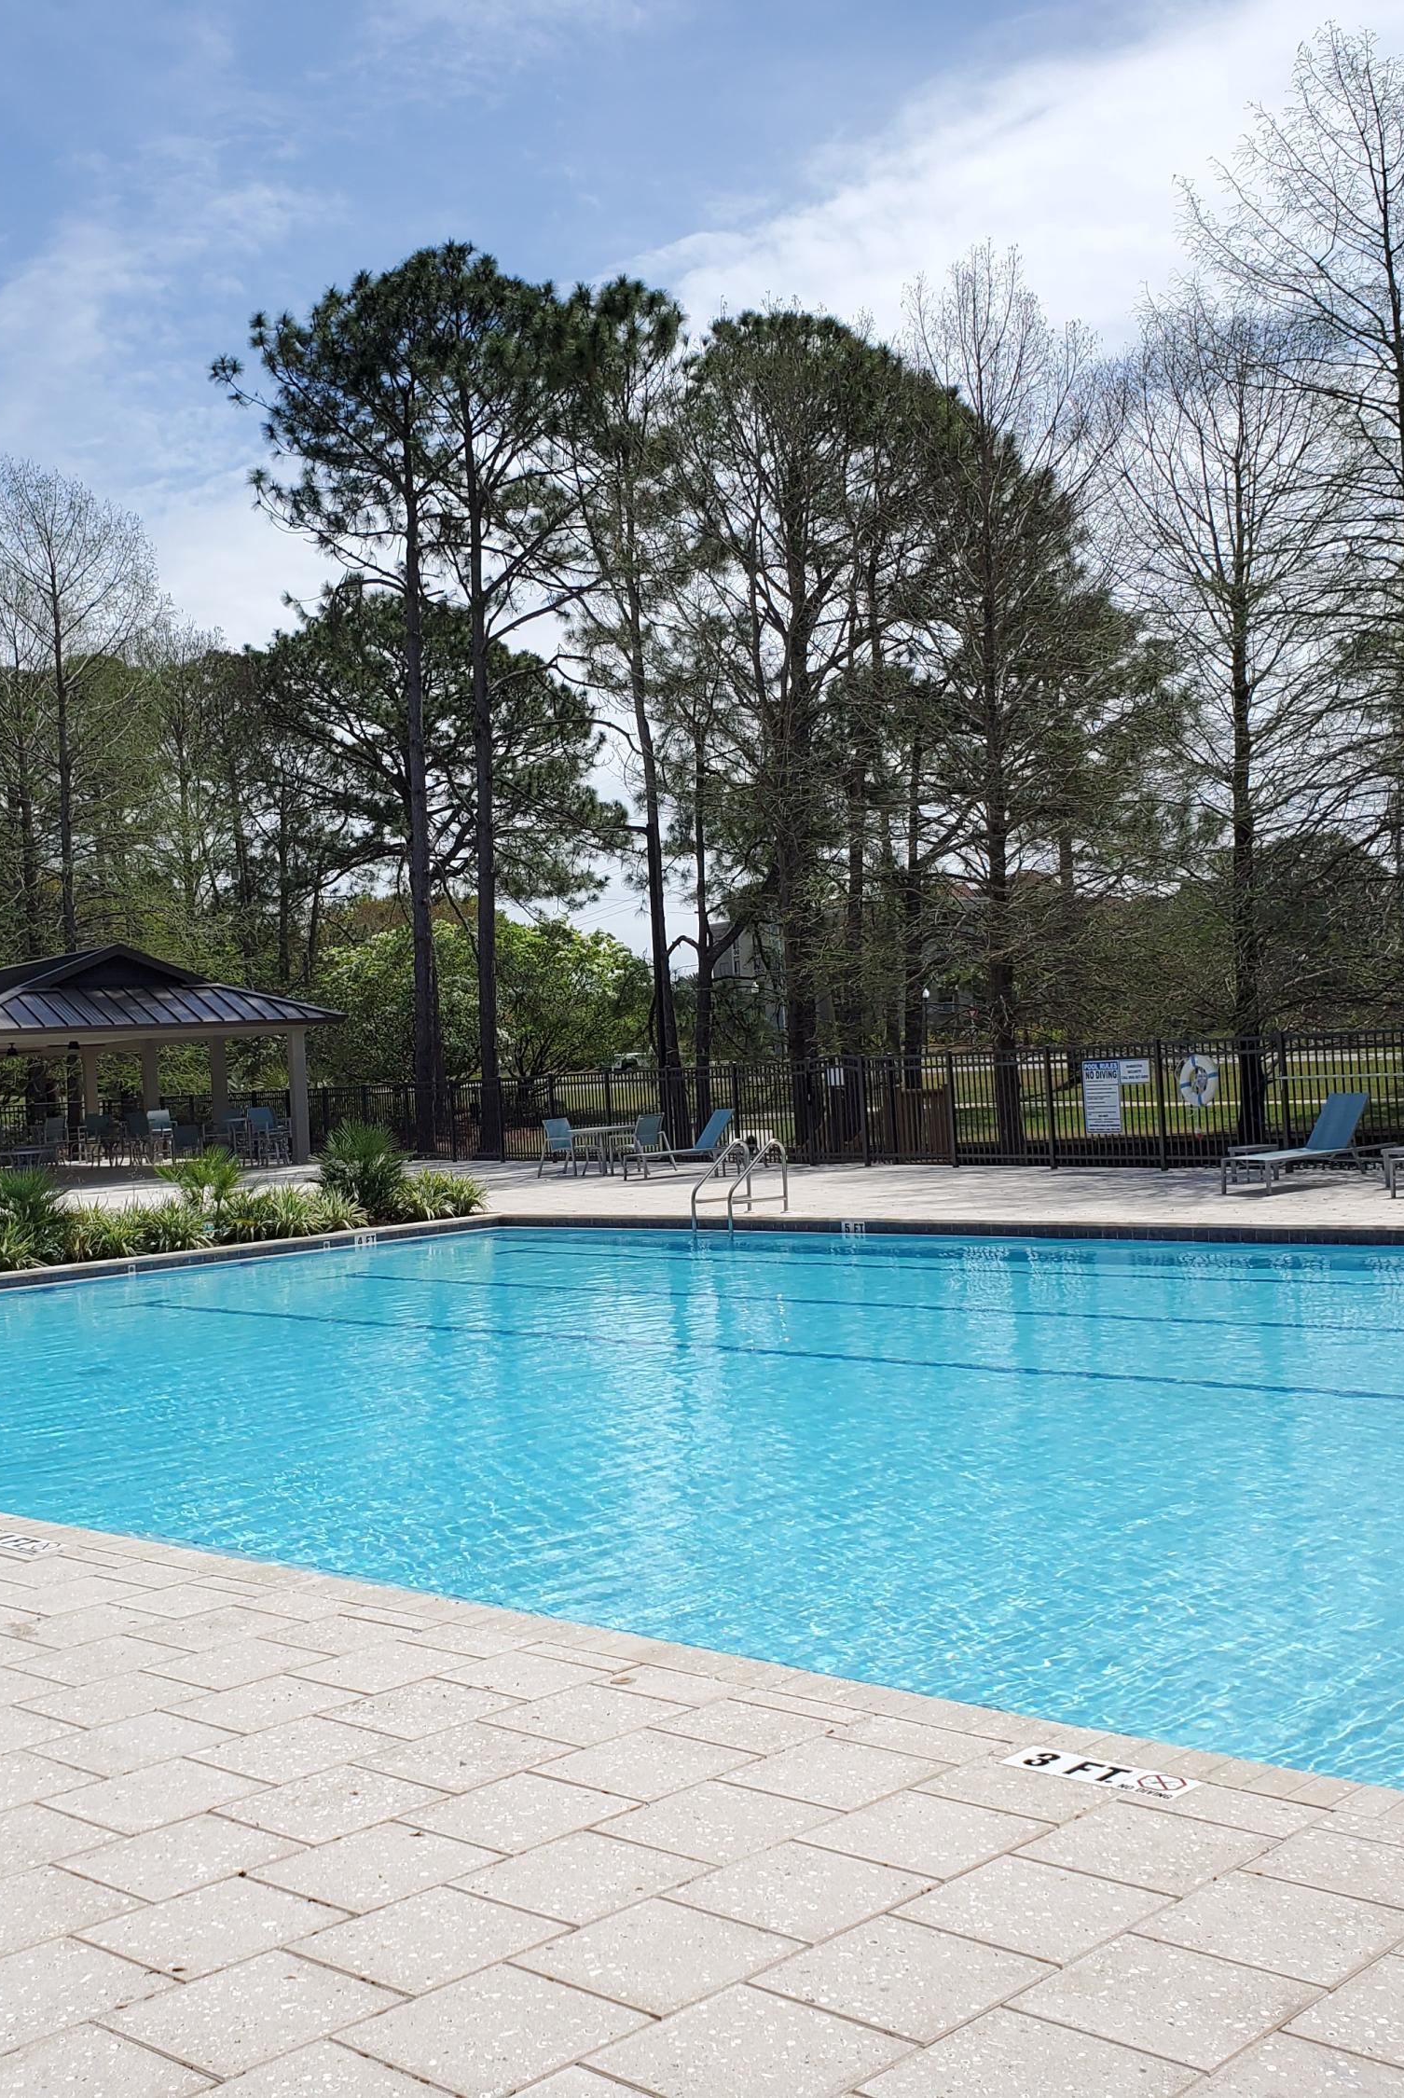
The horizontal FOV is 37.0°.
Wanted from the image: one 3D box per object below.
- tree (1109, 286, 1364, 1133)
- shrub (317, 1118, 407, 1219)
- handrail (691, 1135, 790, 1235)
[{"bbox_3d":[8.011,-4.997,31.500,3.900,13.000,3.900,-3,-1,15],"label":"tree"},{"bbox_3d":[-4.164,1.487,25.807,1.150,1.250,1.150,-3,-1,0],"label":"shrub"},{"bbox_3d":[0.431,1.576,24.056,0.620,1.060,0.980,-4,-1,42],"label":"handrail"}]

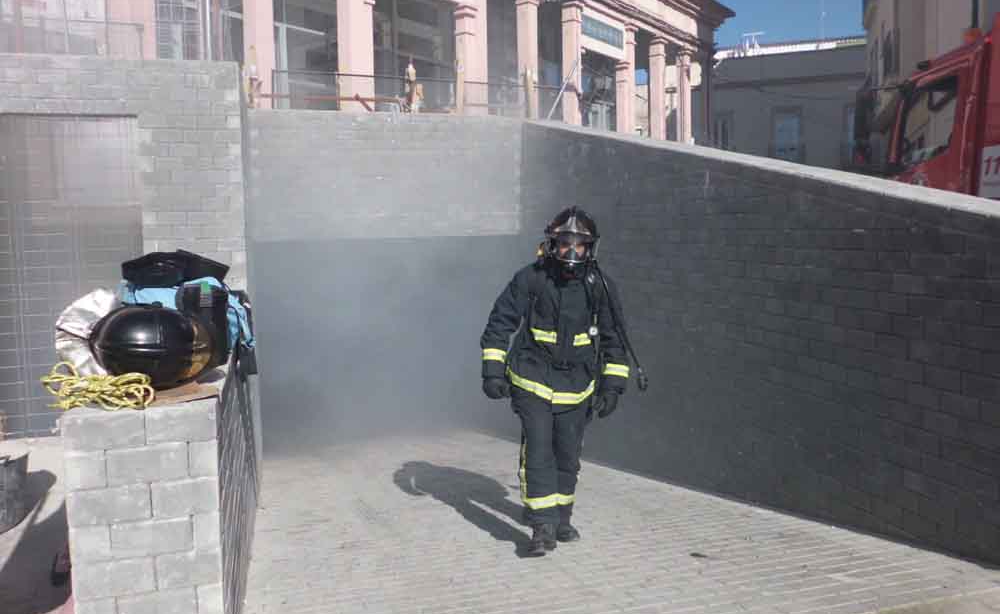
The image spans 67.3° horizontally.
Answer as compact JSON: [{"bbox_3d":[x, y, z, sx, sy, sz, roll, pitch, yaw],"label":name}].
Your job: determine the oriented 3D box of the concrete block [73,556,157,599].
[{"bbox_3d":[-1.043,0.721,2.063,0.197,0.103,0.100,-2,6,-14],"label":"concrete block"}]

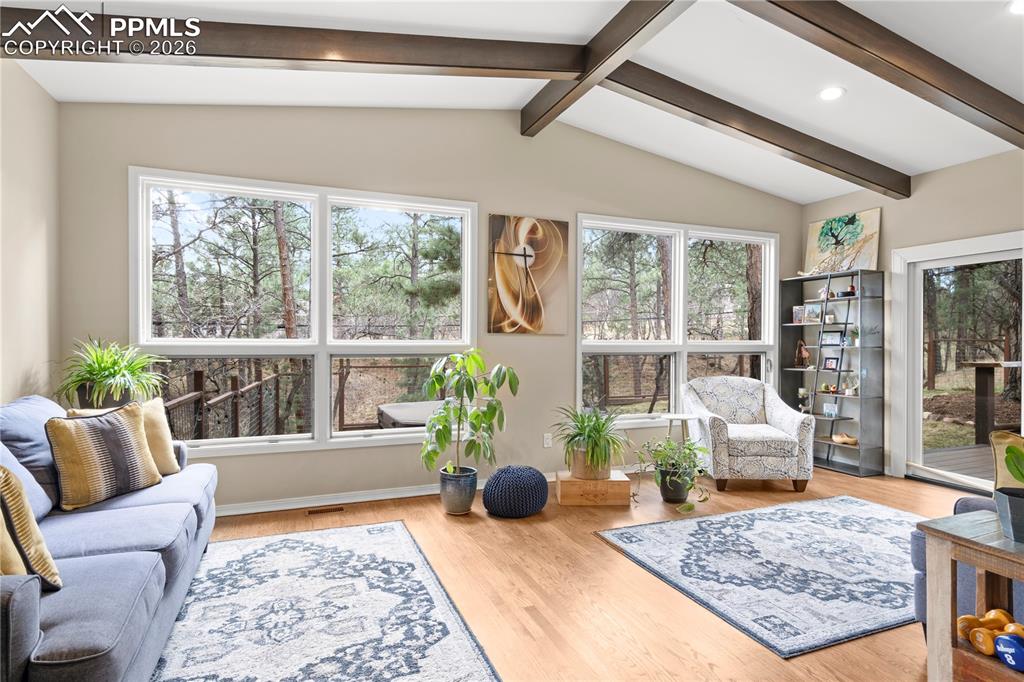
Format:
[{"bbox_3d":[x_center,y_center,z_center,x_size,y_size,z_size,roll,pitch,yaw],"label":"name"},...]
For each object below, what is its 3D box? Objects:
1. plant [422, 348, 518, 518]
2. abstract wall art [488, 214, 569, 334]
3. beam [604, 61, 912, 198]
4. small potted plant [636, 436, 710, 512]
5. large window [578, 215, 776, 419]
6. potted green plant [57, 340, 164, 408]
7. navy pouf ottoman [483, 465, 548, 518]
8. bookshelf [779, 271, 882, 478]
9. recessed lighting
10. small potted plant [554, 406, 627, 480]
[{"bbox_3d":[-0.314,0.661,3.782,0.670,1.180,0.600,0,0,-21],"label":"plant"},{"bbox_3d":[0.167,-0.576,4.526,0.769,1.035,0.040,0,0,-21],"label":"abstract wall art"},{"bbox_3d":[2.073,-1.599,4.057,3.260,0.180,0.110,9,-3,-22],"label":"beam"},{"bbox_3d":[1.263,1.011,4.026,0.530,0.510,0.470,0,0,-21],"label":"small potted plant"},{"bbox_3d":[1.753,-0.169,5.171,2.479,2.012,0.110,0,0,-21],"label":"large window"},{"bbox_3d":[-2.410,0.235,3.064,0.540,0.500,0.540,0,0,-22],"label":"potted green plant"},{"bbox_3d":[0.030,1.073,3.670,0.475,0.335,0.475,0,0,0],"label":"navy pouf ottoman"},{"bbox_3d":[3.168,0.297,5.111,0.340,1.885,0.830,0,0,-22],"label":"bookshelf"},{"bbox_3d":[2.238,-1.729,3.580,0.180,0.030,0.180,9,-3,-22],"label":"recessed lighting"},{"bbox_3d":[0.620,0.785,4.060,0.580,0.550,0.560,0,0,0],"label":"small potted plant"}]

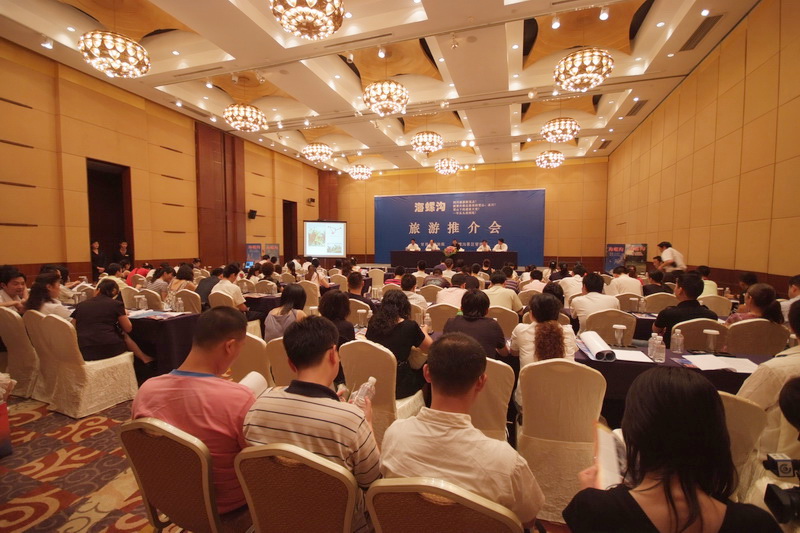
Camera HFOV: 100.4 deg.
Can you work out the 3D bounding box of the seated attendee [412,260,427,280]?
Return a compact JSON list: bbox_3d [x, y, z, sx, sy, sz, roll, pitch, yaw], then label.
[{"bbox_3d":[0.470,0.507,7.446,0.500,1.270,0.750,1,3,19],"label":"seated attendee"}]

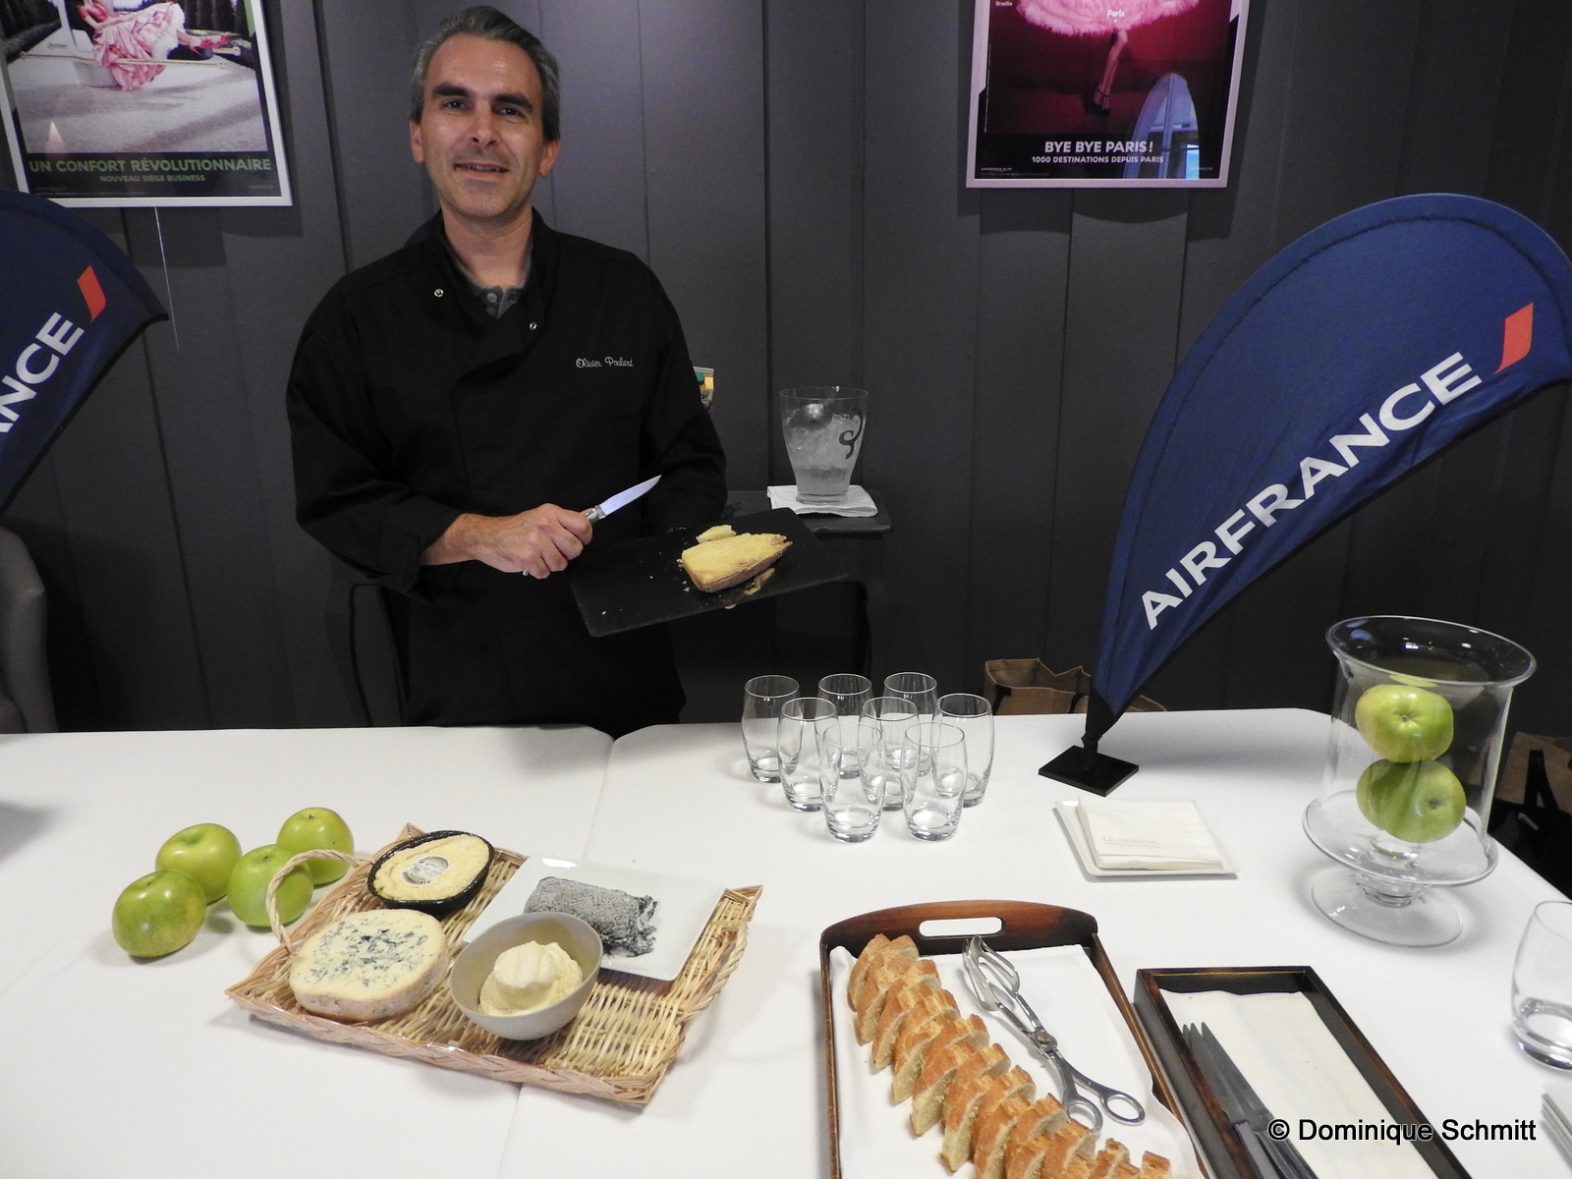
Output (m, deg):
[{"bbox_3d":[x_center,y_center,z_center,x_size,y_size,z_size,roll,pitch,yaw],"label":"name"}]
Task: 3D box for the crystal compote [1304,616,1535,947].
[{"bbox_3d":[0.586,0.183,1.029,0.169,0.268,0.169,-1,17,0],"label":"crystal compote"}]

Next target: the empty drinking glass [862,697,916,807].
[{"bbox_3d":[0.118,0.189,1.243,0.071,0.112,0.071,-1,17,0],"label":"empty drinking glass"}]

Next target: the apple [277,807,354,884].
[{"bbox_3d":[-0.488,0.266,1.132,0.077,0.074,0.077,-1,17,0],"label":"apple"}]

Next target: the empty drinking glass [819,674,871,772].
[{"bbox_3d":[0.072,0.167,1.317,0.071,0.112,0.071,-1,17,0],"label":"empty drinking glass"}]

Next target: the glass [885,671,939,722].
[{"bbox_3d":[0.151,0.165,1.320,0.071,0.112,0.071,-1,17,0],"label":"glass"}]

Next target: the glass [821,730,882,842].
[{"bbox_3d":[0.072,0.209,1.175,0.071,0.112,0.071,-1,17,0],"label":"glass"}]

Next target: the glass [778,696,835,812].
[{"bbox_3d":[0.028,0.195,1.273,0.074,0.117,0.074,-1,17,0],"label":"glass"}]

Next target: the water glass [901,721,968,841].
[{"bbox_3d":[0.164,0.214,1.204,0.074,0.117,0.074,-1,17,0],"label":"water glass"}]

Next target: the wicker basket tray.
[{"bbox_3d":[-0.249,0.305,0.956,0.415,0.062,0.288,4,17,17],"label":"wicker basket tray"}]

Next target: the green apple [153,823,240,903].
[{"bbox_3d":[-0.577,0.268,1.070,0.083,0.075,0.083,-1,17,0],"label":"green apple"}]

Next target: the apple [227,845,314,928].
[{"bbox_3d":[-0.486,0.279,1.026,0.081,0.076,0.081,-1,17,0],"label":"apple"}]

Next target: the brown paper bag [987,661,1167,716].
[{"bbox_3d":[0.590,0.444,2.328,0.370,0.510,0.180,7,18,24],"label":"brown paper bag"}]

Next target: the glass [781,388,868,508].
[{"bbox_3d":[0.075,-0.289,2.212,0.176,0.220,0.176,-1,17,0],"label":"glass"}]

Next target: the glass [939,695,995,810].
[{"bbox_3d":[0.207,0.191,1.277,0.074,0.117,0.074,-1,17,0],"label":"glass"}]

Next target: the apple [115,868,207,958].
[{"bbox_3d":[-0.583,0.302,1.018,0.079,0.075,0.079,-1,17,0],"label":"apple"}]

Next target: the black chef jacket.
[{"bbox_3d":[-0.394,-0.129,1.539,0.590,0.750,0.380,-4,17,-10],"label":"black chef jacket"}]

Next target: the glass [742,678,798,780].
[{"bbox_3d":[-0.016,0.174,1.341,0.074,0.117,0.074,-1,17,0],"label":"glass"}]

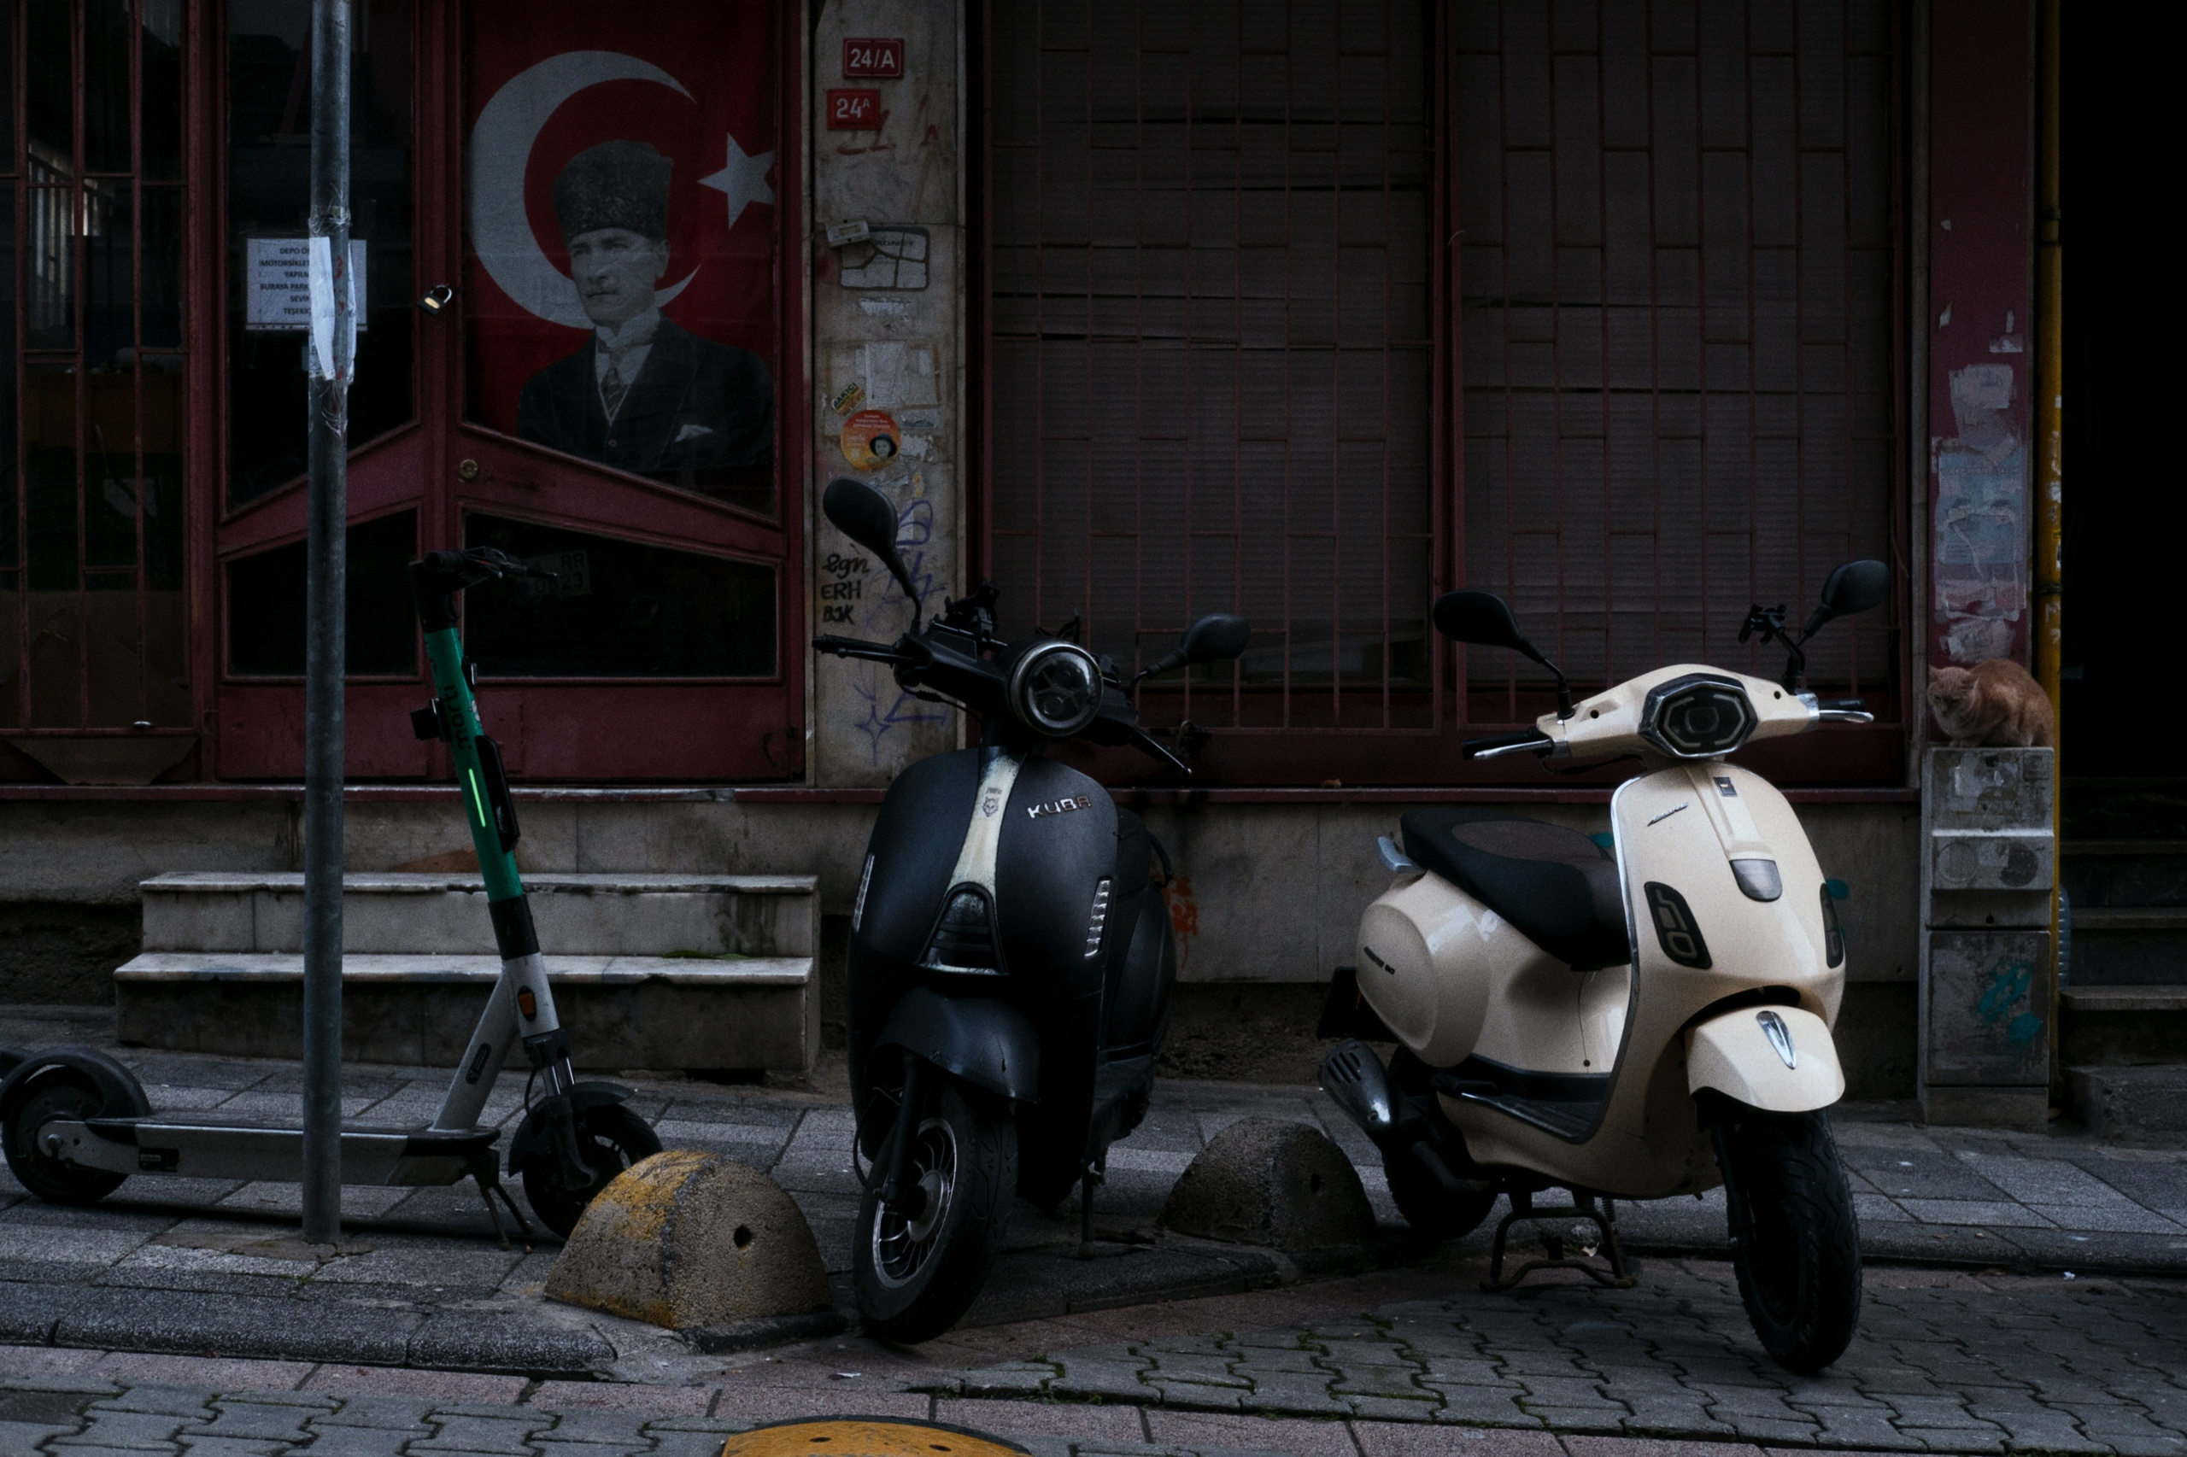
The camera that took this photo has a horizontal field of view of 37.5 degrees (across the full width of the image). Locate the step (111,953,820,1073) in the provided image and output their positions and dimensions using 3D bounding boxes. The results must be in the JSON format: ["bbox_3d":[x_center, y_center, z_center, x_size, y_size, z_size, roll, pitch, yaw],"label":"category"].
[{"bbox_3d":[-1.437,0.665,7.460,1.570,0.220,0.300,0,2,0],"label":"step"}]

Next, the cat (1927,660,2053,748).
[{"bbox_3d":[2.146,-0.061,7.680,0.340,0.210,0.190,-1,2,-35],"label":"cat"}]

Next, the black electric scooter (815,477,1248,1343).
[{"bbox_3d":[-0.050,0.265,5.800,0.740,1.350,1.800,4,2,9],"label":"black electric scooter"}]

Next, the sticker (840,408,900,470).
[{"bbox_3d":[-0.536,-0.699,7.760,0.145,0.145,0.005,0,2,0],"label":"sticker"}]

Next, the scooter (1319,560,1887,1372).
[{"bbox_3d":[0.895,0.372,5.900,0.800,1.300,1.800,-1,2,-21],"label":"scooter"}]

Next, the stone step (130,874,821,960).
[{"bbox_3d":[-1.439,0.450,7.630,1.570,0.170,0.250,0,2,0],"label":"stone step"}]

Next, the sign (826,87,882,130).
[{"bbox_3d":[-0.574,-1.486,7.730,0.125,0.095,0.012,0,2,0],"label":"sign"}]

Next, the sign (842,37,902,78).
[{"bbox_3d":[-0.526,-1.610,7.730,0.143,0.095,0.012,0,2,0],"label":"sign"}]

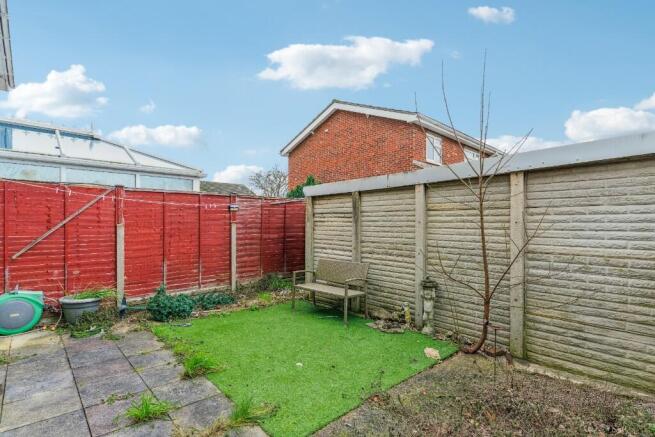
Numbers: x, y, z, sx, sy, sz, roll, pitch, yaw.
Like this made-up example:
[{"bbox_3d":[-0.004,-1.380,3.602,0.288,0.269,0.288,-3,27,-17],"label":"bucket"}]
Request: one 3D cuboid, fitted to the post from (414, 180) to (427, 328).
[{"bbox_3d":[1.295,0.526,4.294,0.120,2.001,0.130,1,-2,-42],"label":"post"}]

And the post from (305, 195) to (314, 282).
[{"bbox_3d":[-0.359,0.562,6.073,0.120,2.001,0.130,1,-2,-42],"label":"post"}]

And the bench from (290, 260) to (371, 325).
[{"bbox_3d":[0.043,1.121,4.977,0.580,0.840,1.190,1,-2,-43],"label":"bench"}]

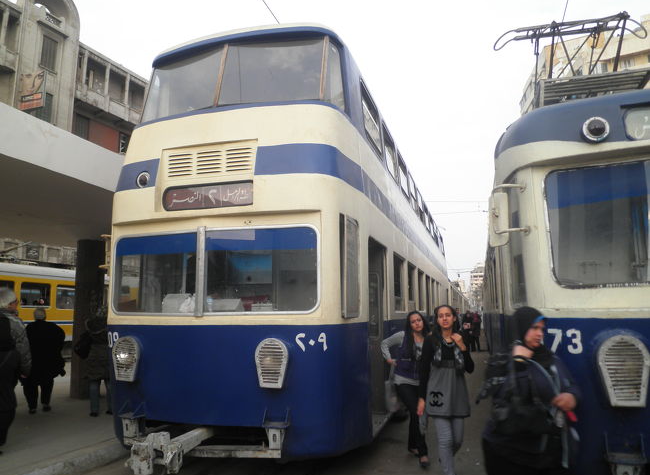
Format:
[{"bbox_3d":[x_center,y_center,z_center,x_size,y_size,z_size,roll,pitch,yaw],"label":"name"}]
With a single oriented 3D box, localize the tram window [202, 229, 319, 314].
[{"bbox_3d":[-0.529,0.266,4.029,0.974,0.735,0.070,-2,-9,9],"label":"tram window"}]

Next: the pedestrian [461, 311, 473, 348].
[{"bbox_3d":[5.691,3.729,19.463,0.500,1.600,0.380,-3,-9,14],"label":"pedestrian"}]

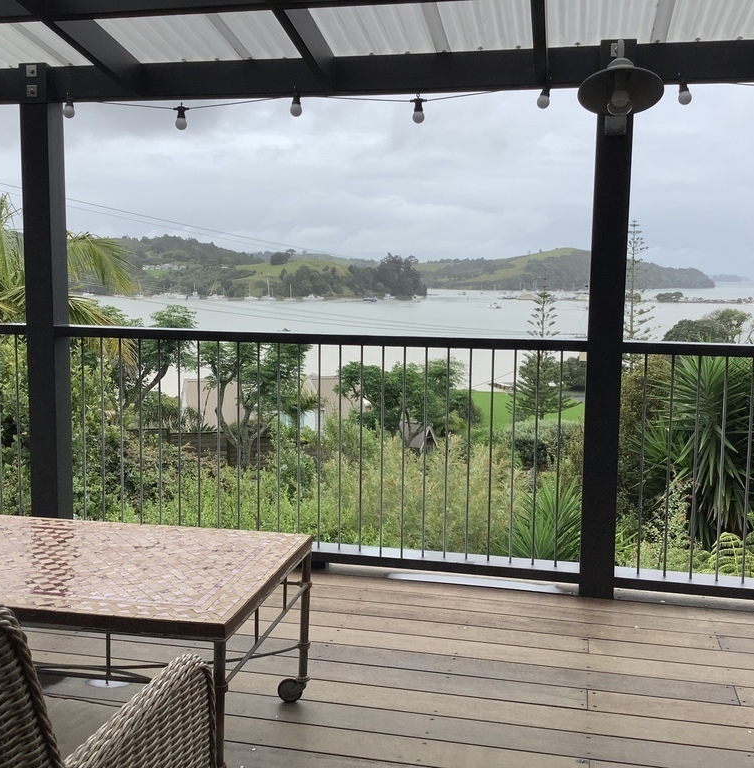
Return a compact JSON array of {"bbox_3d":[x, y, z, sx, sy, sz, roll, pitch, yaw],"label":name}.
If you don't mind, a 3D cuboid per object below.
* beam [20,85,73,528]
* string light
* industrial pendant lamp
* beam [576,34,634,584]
[{"bbox_3d":[-1.520,-0.306,4.241,0.138,2.165,0.138,2,7,13],"label":"beam"},{"bbox_3d":[0.170,-1.115,3.727,0.062,0.112,0.052,2,7,13],"label":"string light"},{"bbox_3d":[0.888,-1.124,3.337,0.305,0.250,0.315,2,7,13],"label":"industrial pendant lamp"},{"bbox_3d":[0.924,-0.229,3.695,0.138,2.207,0.138,2,7,13],"label":"beam"}]

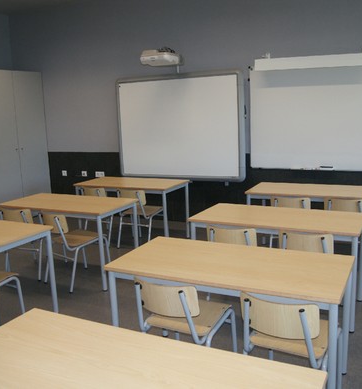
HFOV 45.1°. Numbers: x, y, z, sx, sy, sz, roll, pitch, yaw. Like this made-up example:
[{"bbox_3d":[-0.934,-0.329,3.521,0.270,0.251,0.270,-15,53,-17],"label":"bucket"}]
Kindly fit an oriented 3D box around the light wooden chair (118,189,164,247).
[{"bbox_3d":[-0.470,0.260,5.260,0.446,0.718,0.540,3,12,27],"label":"light wooden chair"}]

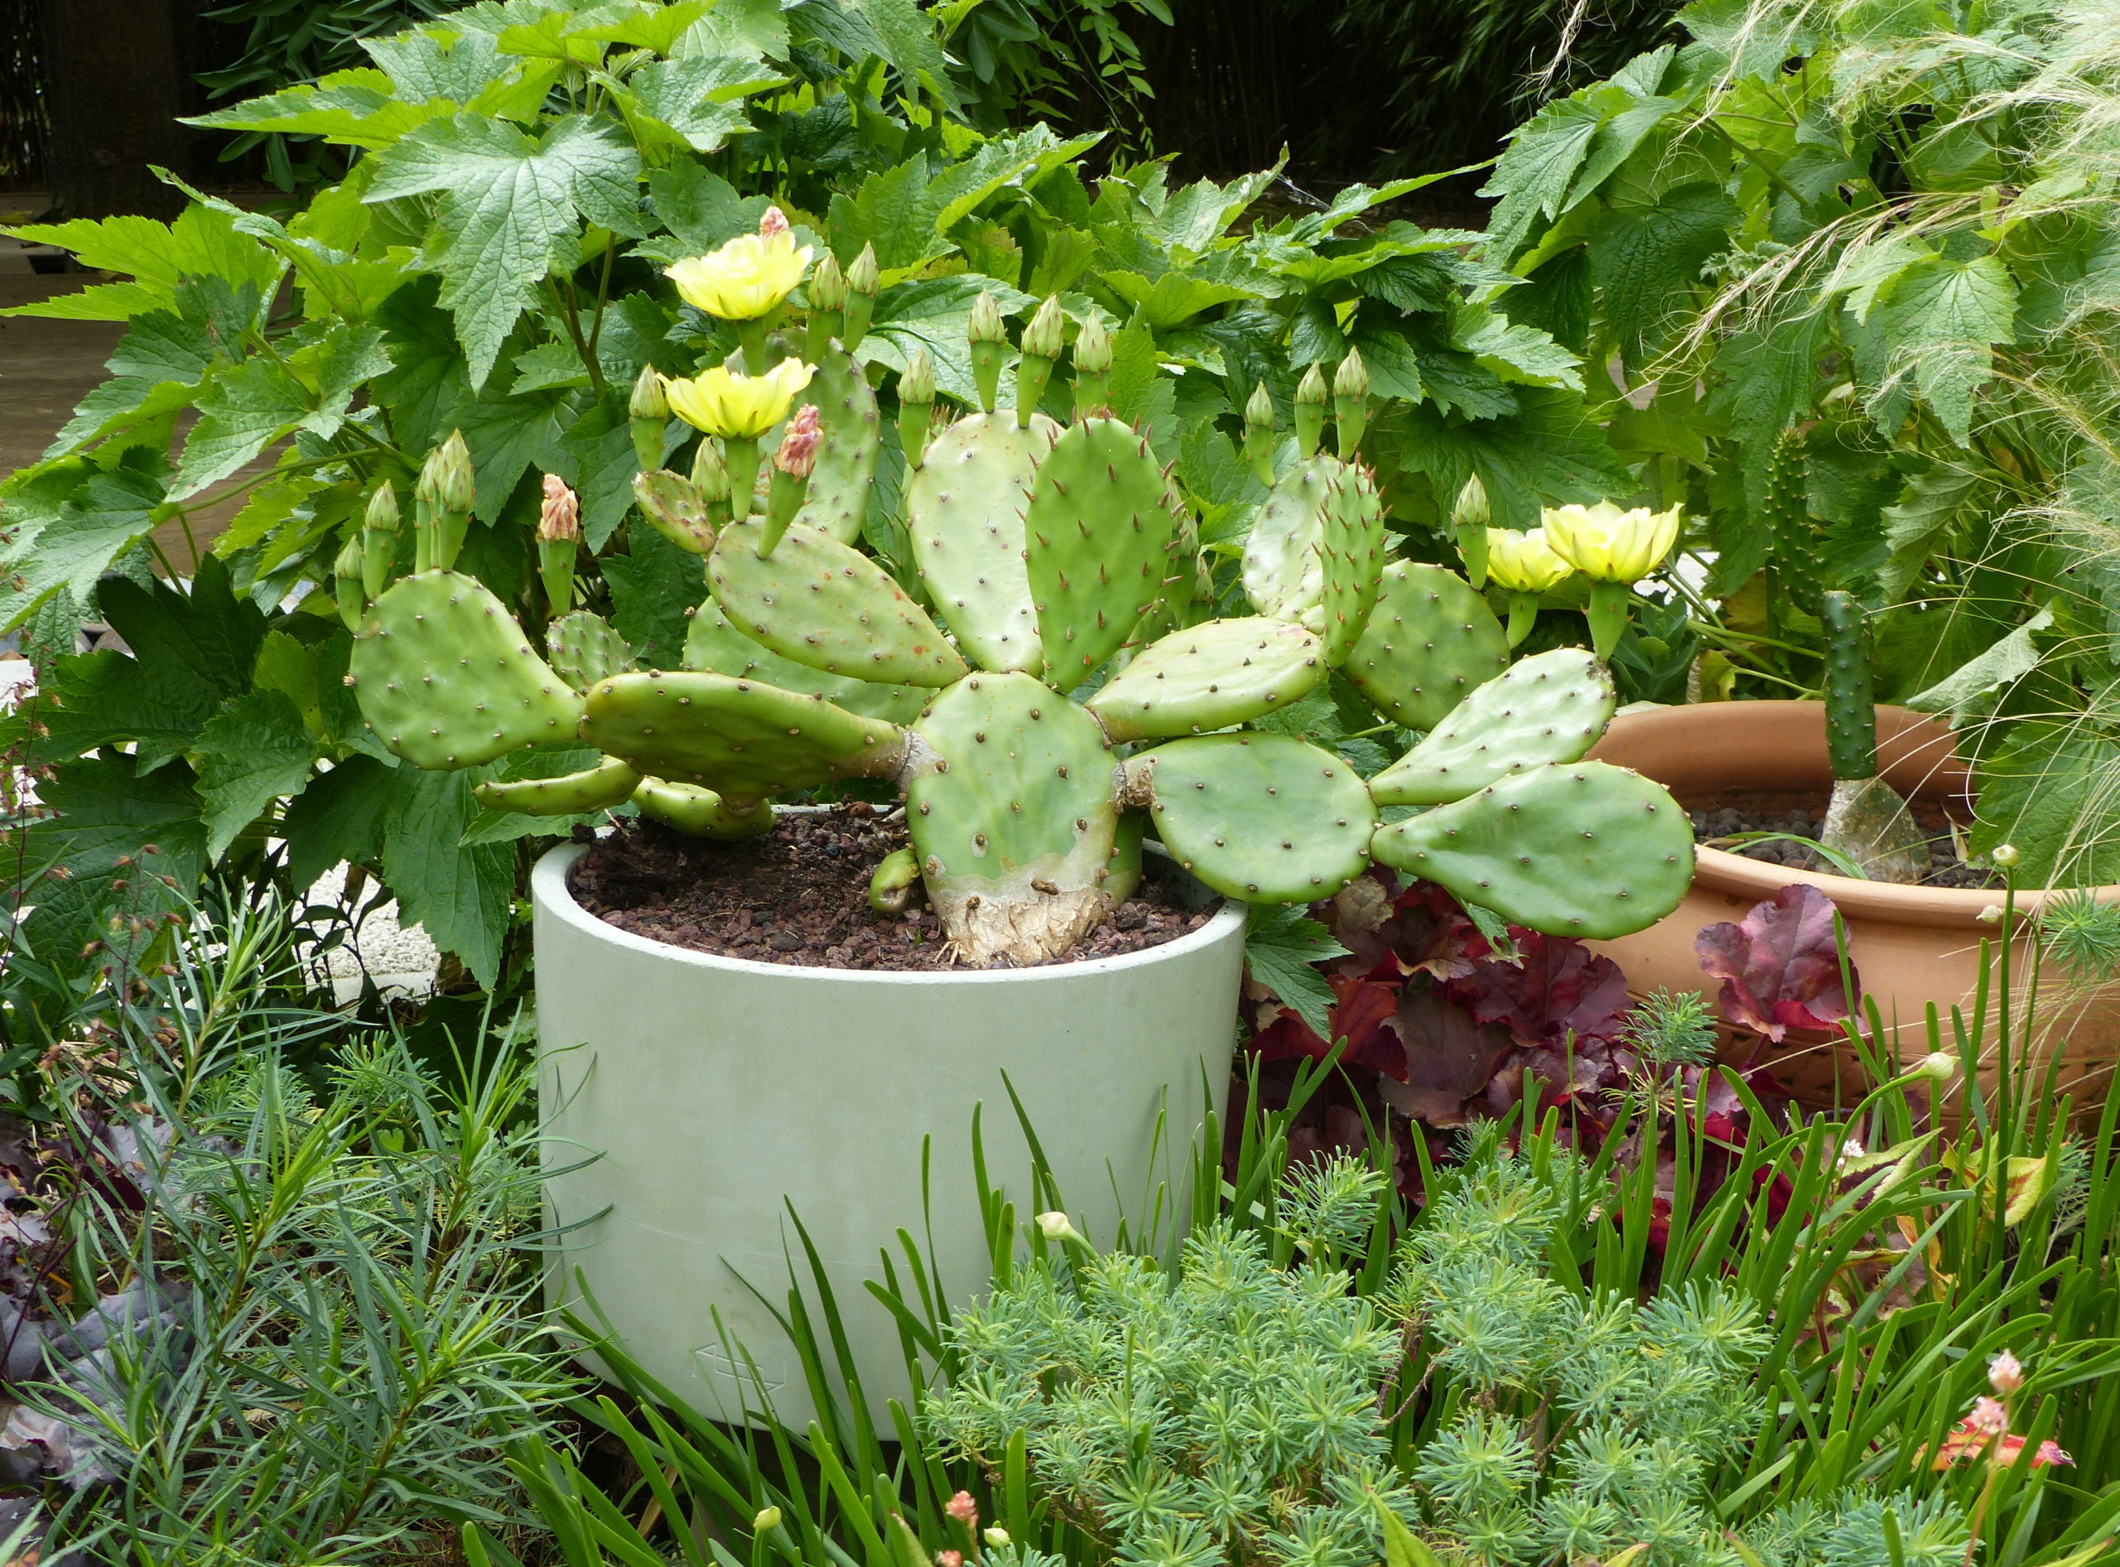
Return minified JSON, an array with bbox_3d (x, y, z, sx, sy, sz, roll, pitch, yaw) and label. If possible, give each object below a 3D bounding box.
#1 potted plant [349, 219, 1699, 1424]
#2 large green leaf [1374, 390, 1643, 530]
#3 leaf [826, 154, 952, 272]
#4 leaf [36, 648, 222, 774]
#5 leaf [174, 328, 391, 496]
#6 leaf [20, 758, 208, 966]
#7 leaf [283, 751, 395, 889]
[{"bbox_3d":[-0.019,0.004,1.720,0.650,0.565,0.400,1,12,0],"label":"potted plant"},{"bbox_3d":[0.269,-0.196,2.080,0.151,0.078,0.060,1,12,0],"label":"large green leaf"},{"bbox_3d":[-0.109,-0.362,2.180,0.078,0.071,0.060,1,12,0],"label":"leaf"},{"bbox_3d":[-0.547,-0.043,2.020,0.101,0.068,0.060,1,12,0],"label":"leaf"},{"bbox_3d":[-0.457,-0.220,2.020,0.119,0.095,0.080,1,12,0],"label":"leaf"},{"bbox_3d":[-0.544,0.045,1.980,0.097,0.117,0.060,1,12,0],"label":"leaf"},{"bbox_3d":[-0.423,0.023,2.020,0.061,0.076,0.050,1,12,0],"label":"leaf"}]

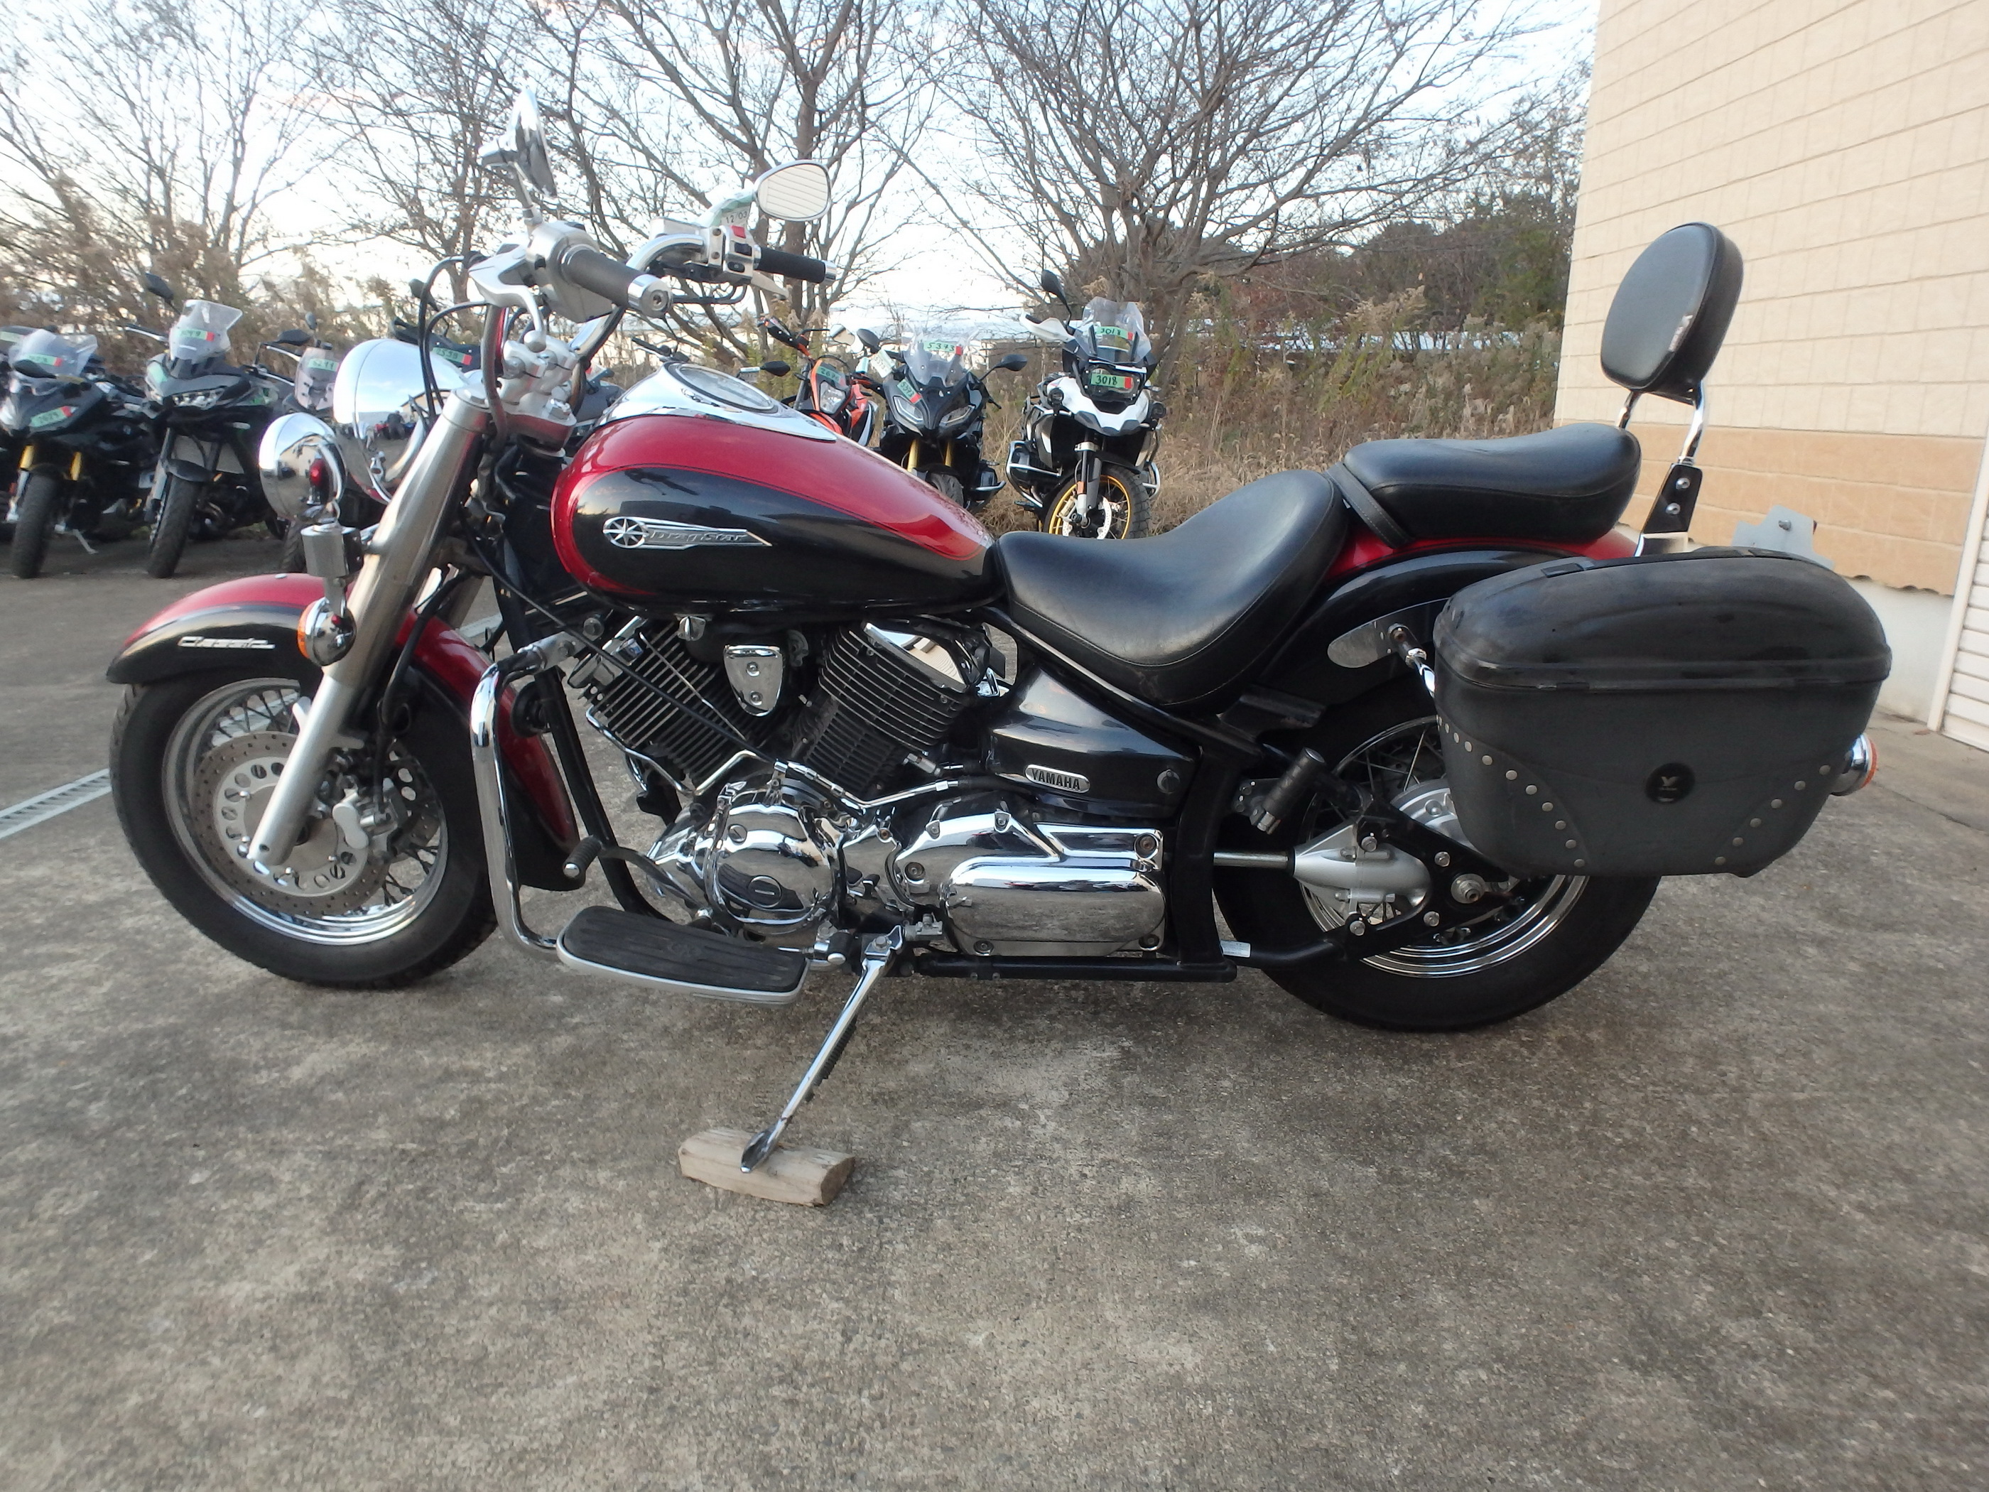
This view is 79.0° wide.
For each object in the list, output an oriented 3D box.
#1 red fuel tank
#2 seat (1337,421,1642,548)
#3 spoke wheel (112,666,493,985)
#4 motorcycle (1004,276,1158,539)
[{"bbox_3d":[-0.270,-0.348,1.588,0.550,0.285,0.310,1,23,3],"label":"red fuel tank"},{"bbox_3d":[0.606,-0.340,1.520,0.350,0.145,0.250,1,20,6],"label":"seat"},{"bbox_3d":[-1.040,0.099,1.853,0.635,0.635,0.140,0,20,4],"label":"spoke wheel"},{"bbox_3d":[0.460,-1.807,6.919,0.940,1.480,2.220,4,16,-5],"label":"motorcycle"}]

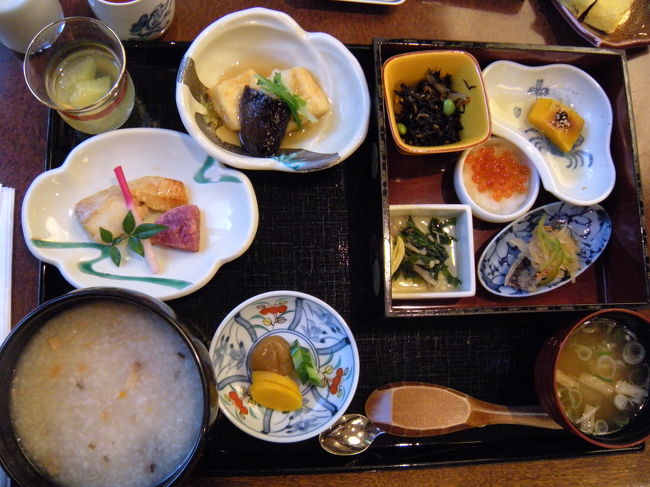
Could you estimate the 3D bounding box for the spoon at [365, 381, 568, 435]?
[{"bbox_3d":[0.121,0.140,0.535,0.183,0.026,0.042,7,80,-6],"label":"spoon"}]

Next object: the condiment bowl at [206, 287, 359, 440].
[{"bbox_3d":[-0.032,0.096,0.521,0.116,0.031,0.116,1,80,-7],"label":"condiment bowl"}]

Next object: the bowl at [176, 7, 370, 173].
[{"bbox_3d":[-0.041,-0.116,0.543,0.153,0.056,0.135,11,79,-5],"label":"bowl"}]

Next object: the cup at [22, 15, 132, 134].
[{"bbox_3d":[-0.188,-0.126,0.518,0.073,0.074,0.073,0,80,-7],"label":"cup"}]

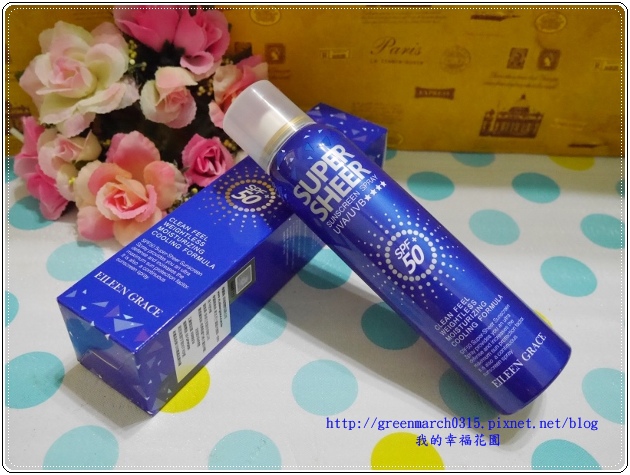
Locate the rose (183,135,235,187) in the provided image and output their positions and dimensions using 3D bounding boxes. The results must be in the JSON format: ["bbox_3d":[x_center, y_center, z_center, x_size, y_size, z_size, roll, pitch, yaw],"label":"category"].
[{"bbox_3d":[-0.060,-0.043,0.372,0.031,0.031,0.028,-7,7,-9],"label":"rose"}]

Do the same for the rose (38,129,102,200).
[{"bbox_3d":[-0.140,-0.041,0.376,0.037,0.041,0.032,-4,0,-6],"label":"rose"}]

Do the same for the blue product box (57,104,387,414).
[{"bbox_3d":[-0.036,-0.001,0.355,0.049,0.047,0.200,27,49,24],"label":"blue product box"}]

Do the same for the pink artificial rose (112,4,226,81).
[{"bbox_3d":[-0.078,-0.108,0.356,0.058,0.042,0.045,-16,88,-18],"label":"pink artificial rose"}]

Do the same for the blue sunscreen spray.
[{"bbox_3d":[0.030,-0.004,0.312,0.199,0.044,0.044,44,89,8],"label":"blue sunscreen spray"}]

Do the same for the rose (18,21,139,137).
[{"bbox_3d":[-0.127,-0.085,0.353,0.061,0.058,0.038,-9,2,-11],"label":"rose"}]

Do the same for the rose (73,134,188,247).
[{"bbox_3d":[-0.102,-0.027,0.362,0.063,0.060,0.040,-10,8,-12],"label":"rose"}]

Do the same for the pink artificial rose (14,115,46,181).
[{"bbox_3d":[-0.166,-0.051,0.388,0.026,0.036,0.028,12,8,10],"label":"pink artificial rose"}]

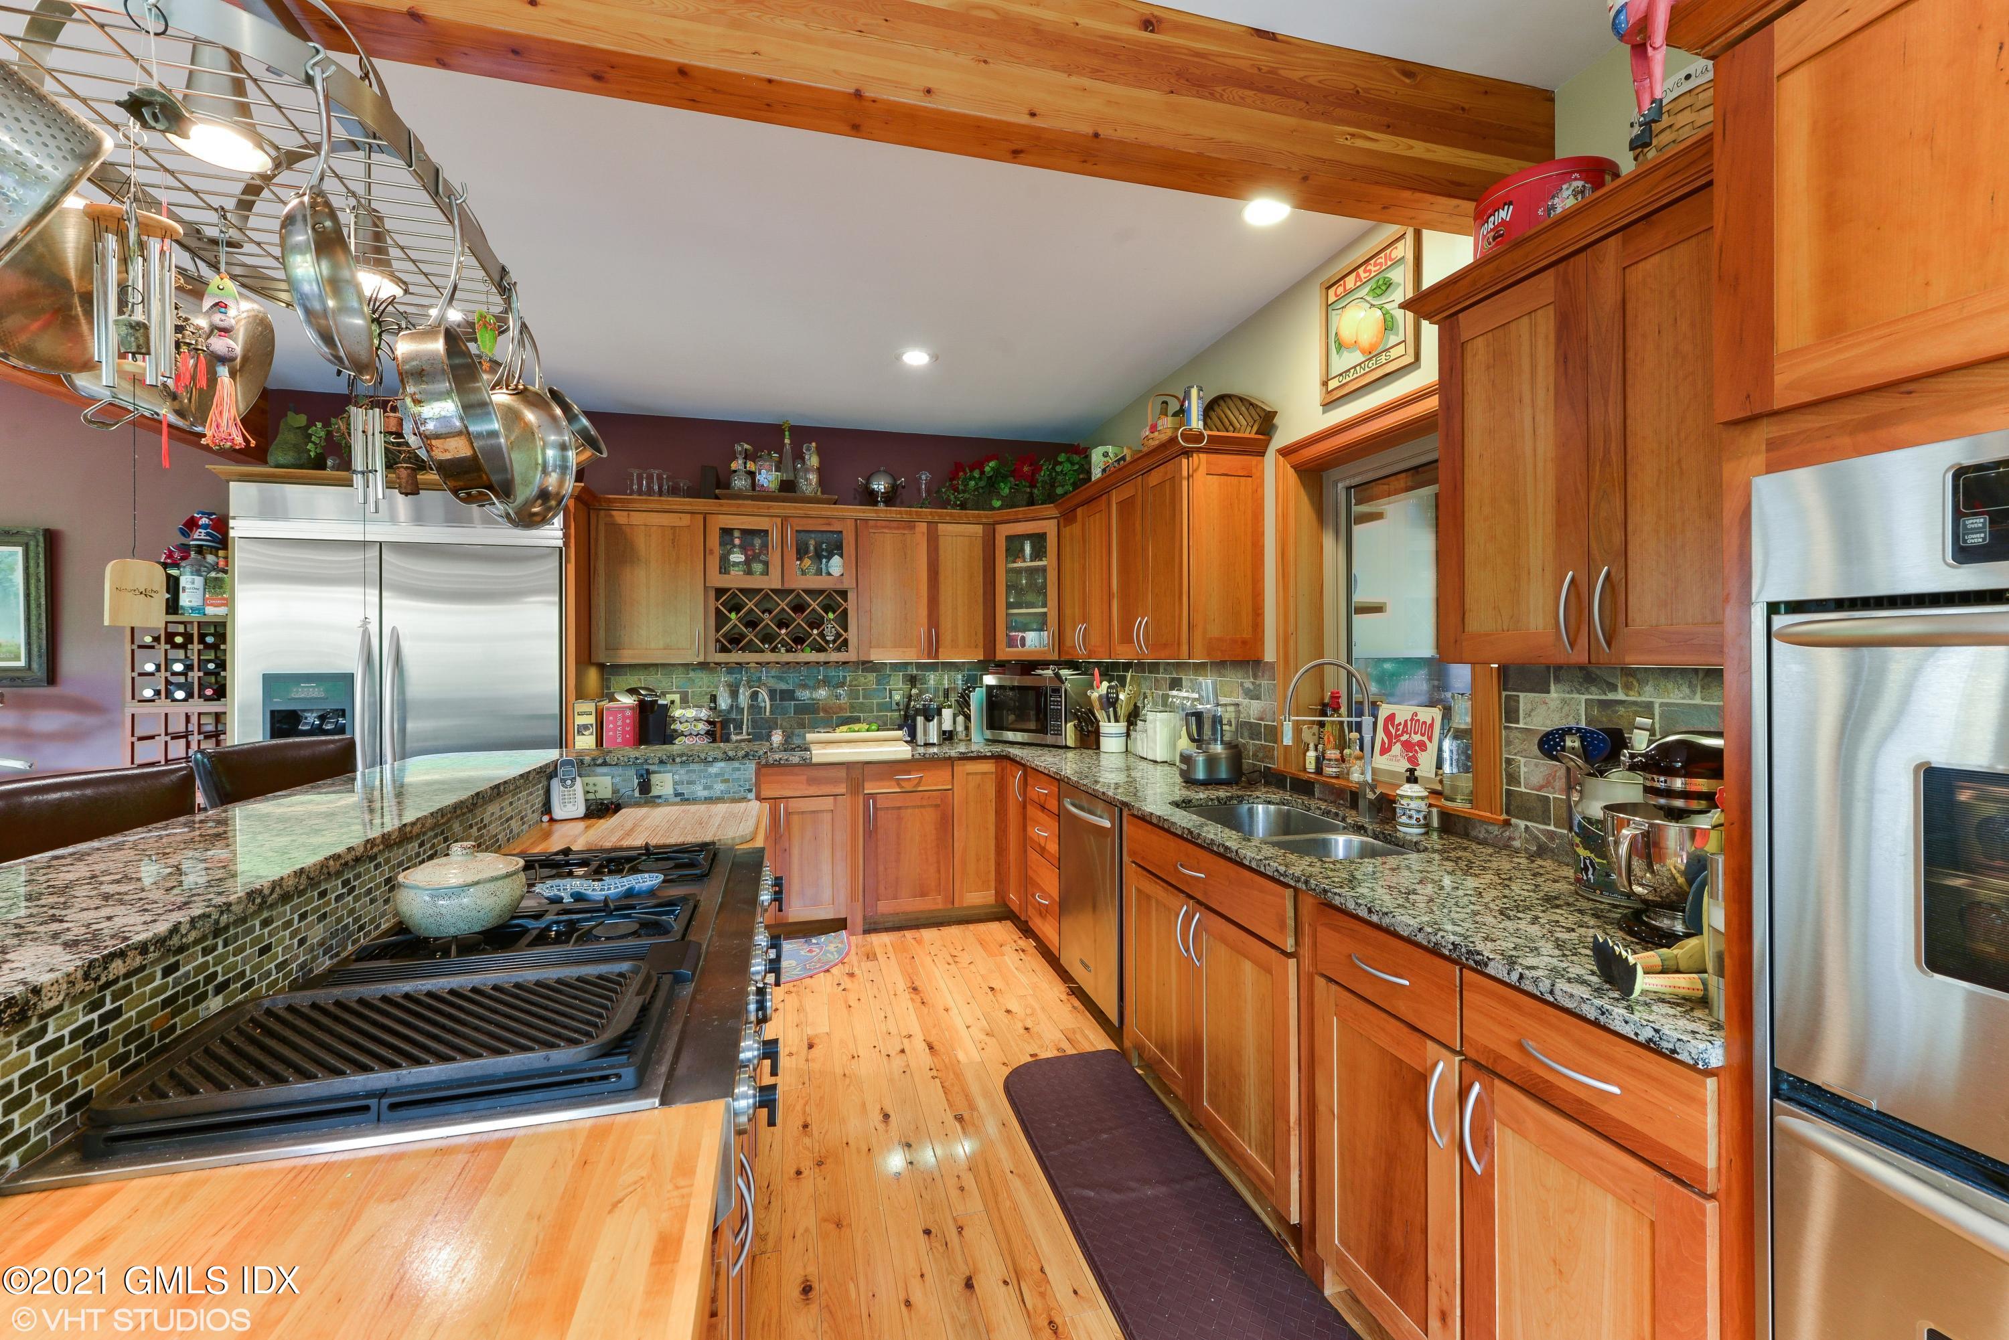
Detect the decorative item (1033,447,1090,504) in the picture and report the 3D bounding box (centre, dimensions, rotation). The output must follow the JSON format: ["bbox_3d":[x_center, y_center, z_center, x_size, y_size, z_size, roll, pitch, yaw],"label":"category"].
[{"bbox_3d":[0.317,-1.050,4.361,0.315,0.394,0.295,0,1,29],"label":"decorative item"}]

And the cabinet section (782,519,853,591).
[{"bbox_3d":[-1.024,-0.620,4.319,0.384,0.368,0.330,-1,1,-15],"label":"cabinet section"}]

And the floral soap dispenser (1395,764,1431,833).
[{"bbox_3d":[1.019,0.324,1.947,0.080,0.163,0.080,-1,1,-21],"label":"floral soap dispenser"}]

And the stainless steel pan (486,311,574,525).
[{"bbox_3d":[-0.955,-0.492,1.522,0.271,0.433,0.108,2,6,16],"label":"stainless steel pan"}]

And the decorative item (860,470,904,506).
[{"bbox_3d":[-0.662,-0.961,4.217,0.240,0.245,0.170,-1,1,-15],"label":"decorative item"}]

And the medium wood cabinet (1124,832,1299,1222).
[{"bbox_3d":[0.834,0.881,2.309,0.620,0.792,0.935,0,1,-16],"label":"medium wood cabinet"}]

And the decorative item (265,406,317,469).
[{"bbox_3d":[-3.059,-0.984,3.369,0.190,0.290,0.190,-1,1,-32],"label":"decorative item"}]

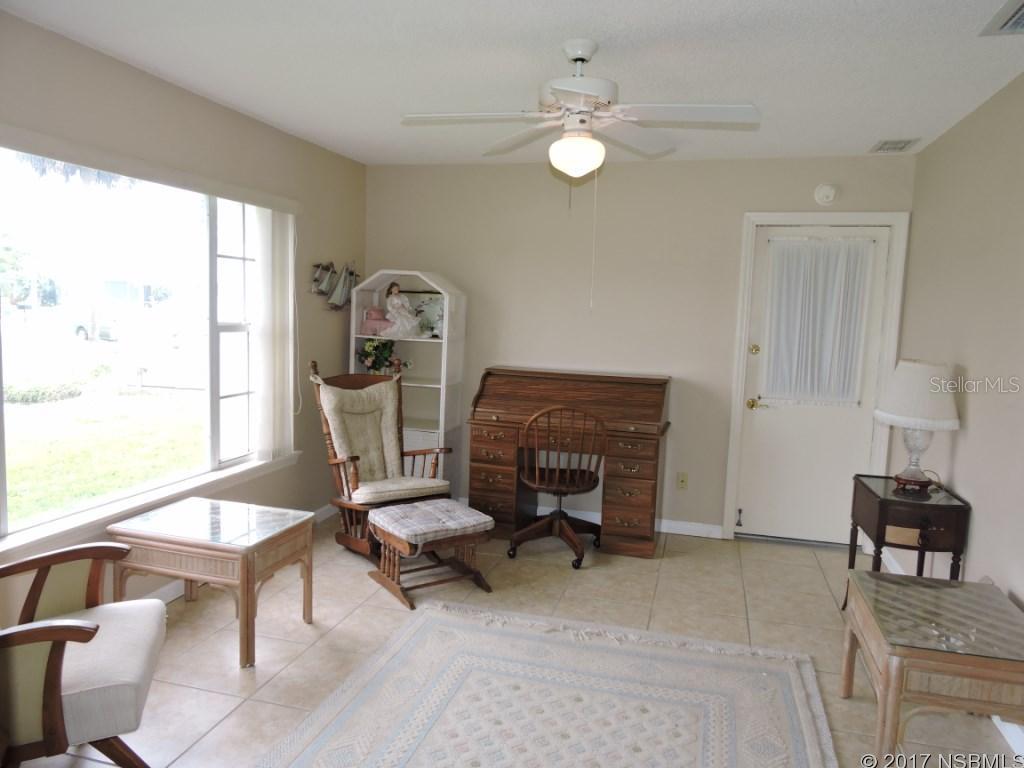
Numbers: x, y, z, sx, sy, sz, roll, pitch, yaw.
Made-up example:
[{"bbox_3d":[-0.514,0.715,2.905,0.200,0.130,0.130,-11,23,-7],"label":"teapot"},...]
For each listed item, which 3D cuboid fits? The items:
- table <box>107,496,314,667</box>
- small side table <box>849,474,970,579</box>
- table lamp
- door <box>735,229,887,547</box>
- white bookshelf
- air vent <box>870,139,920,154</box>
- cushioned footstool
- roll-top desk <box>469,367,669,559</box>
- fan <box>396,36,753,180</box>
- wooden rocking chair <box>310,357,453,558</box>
[{"bbox_3d":[-1.293,0.848,3.121,0.697,0.508,0.507,4,6,15],"label":"table"},{"bbox_3d":[1.802,0.837,3.293,0.373,0.700,0.505,4,6,15],"label":"small side table"},{"bbox_3d":[1.804,0.198,3.166,0.348,0.605,0.348,4,6,15],"label":"table lamp"},{"bbox_3d":[1.871,0.022,4.472,0.772,1.985,0.045,4,6,15],"label":"door"},{"bbox_3d":[-0.722,0.076,4.960,0.705,1.690,0.375,4,6,15],"label":"white bookshelf"},{"bbox_3d":[2.162,-1.344,4.027,0.198,0.020,0.350,4,6,15],"label":"air vent"},{"bbox_3d":[-0.441,0.873,3.727,0.500,0.390,0.500,-2,7,-34],"label":"cushioned footstool"},{"bbox_3d":[0.366,0.466,4.586,1.223,1.068,0.535,4,6,15],"label":"roll-top desk"},{"bbox_3d":[0.257,-1.025,2.670,1.290,0.485,1.290,4,6,15],"label":"fan"},{"bbox_3d":[-0.764,0.454,4.323,0.680,1.070,0.770,-3,8,-38],"label":"wooden rocking chair"}]

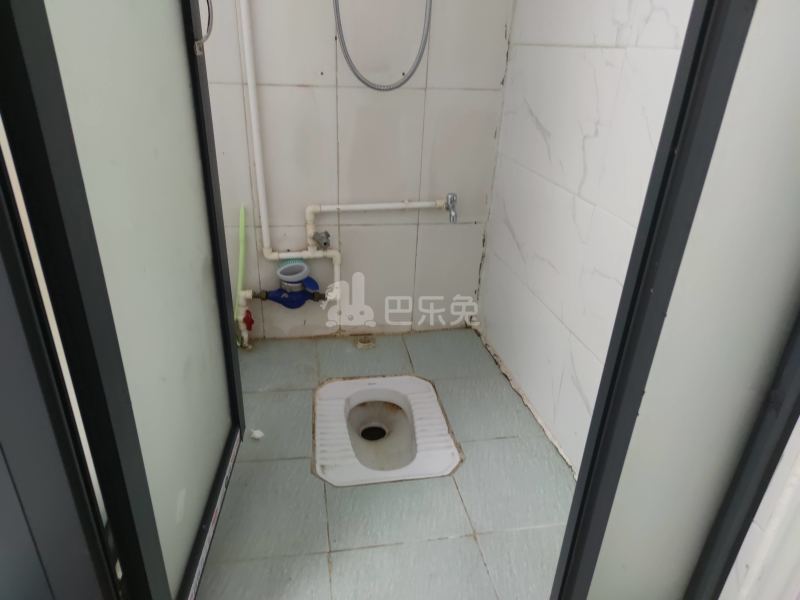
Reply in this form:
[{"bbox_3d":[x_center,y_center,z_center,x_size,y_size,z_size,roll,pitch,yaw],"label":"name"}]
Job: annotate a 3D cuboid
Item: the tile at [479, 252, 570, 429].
[{"bbox_3d":[0.342,0.083,1.628,0.010,0.312,0.605,-2,25,-10],"label":"tile"}]

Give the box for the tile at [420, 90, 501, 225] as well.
[{"bbox_3d":[0.182,-0.432,1.712,0.234,0.404,0.010,-2,25,-10],"label":"tile"}]

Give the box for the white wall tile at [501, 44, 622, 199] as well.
[{"bbox_3d":[0.365,-0.465,1.375,0.010,0.299,0.605,-2,25,-10],"label":"white wall tile"}]

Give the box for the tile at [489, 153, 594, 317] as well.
[{"bbox_3d":[0.353,-0.194,1.500,0.010,0.298,0.605,-2,25,-10],"label":"tile"}]

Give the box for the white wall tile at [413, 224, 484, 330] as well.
[{"bbox_3d":[0.164,-0.076,1.900,0.225,0.389,0.010,-2,26,-9],"label":"white wall tile"}]

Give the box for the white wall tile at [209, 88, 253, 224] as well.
[{"bbox_3d":[-0.553,-0.403,1.582,0.250,0.404,0.010,-2,25,-10],"label":"white wall tile"}]

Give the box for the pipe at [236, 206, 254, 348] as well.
[{"bbox_3d":[-0.477,-0.061,1.690,0.050,0.467,0.050,-2,25,-10],"label":"pipe"}]

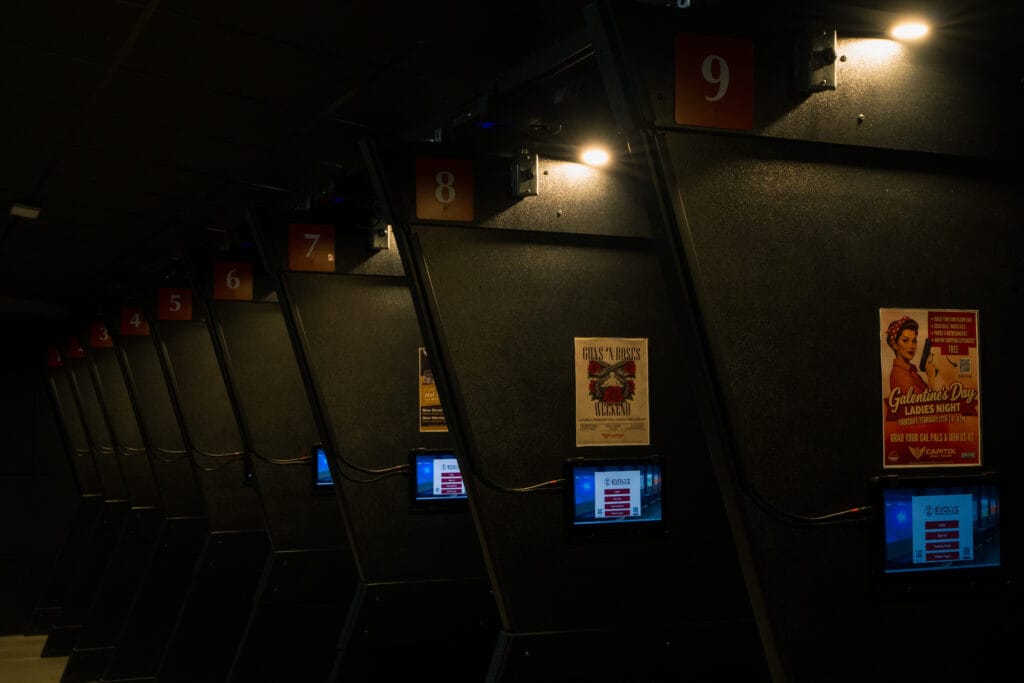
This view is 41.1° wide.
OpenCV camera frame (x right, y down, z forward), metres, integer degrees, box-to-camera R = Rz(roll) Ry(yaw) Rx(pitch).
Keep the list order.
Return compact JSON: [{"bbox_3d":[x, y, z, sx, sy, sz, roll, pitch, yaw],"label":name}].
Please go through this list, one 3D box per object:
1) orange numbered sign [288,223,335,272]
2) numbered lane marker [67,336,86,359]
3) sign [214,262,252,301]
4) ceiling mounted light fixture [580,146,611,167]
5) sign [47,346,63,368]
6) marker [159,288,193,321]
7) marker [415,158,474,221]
[{"bbox_3d":[-0.648,-0.305,4.445,0.158,0.158,0.010,1,-3,-23],"label":"orange numbered sign"},{"bbox_3d":[-3.133,0.050,9.877,0.158,0.158,0.010,1,-3,-23],"label":"numbered lane marker"},{"bbox_3d":[-1.124,-0.242,5.532,0.158,0.158,0.010,1,-3,-23],"label":"sign"},{"bbox_3d":[0.208,-0.466,3.410,0.075,0.050,0.075,1,-3,-23],"label":"ceiling mounted light fixture"},{"bbox_3d":[-3.640,0.130,10.964,0.158,0.158,0.010,1,-3,-23],"label":"sign"},{"bbox_3d":[-1.634,-0.178,6.618,0.158,0.158,0.010,1,-3,-23],"label":"marker"},{"bbox_3d":[-0.159,-0.374,3.359,0.158,0.158,0.010,1,-3,-23],"label":"marker"}]

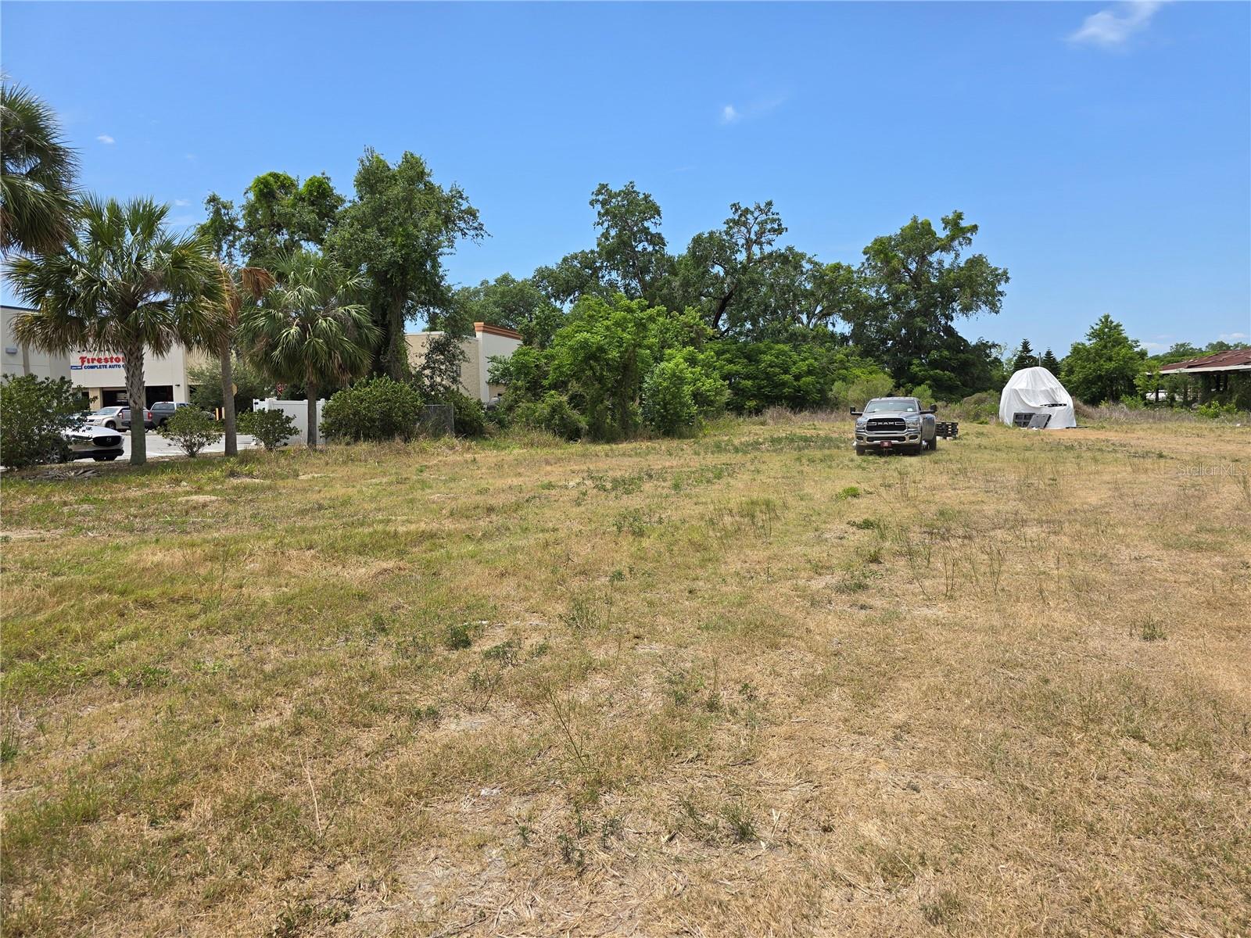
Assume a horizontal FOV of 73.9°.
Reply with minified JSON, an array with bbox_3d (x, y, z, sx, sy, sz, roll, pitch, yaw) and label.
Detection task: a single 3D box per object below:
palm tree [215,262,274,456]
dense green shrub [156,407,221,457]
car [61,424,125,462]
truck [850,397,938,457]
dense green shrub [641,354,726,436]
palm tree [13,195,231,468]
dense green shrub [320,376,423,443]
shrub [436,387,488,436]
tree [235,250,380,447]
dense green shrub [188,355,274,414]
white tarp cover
[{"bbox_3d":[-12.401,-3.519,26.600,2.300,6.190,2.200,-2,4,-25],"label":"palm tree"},{"bbox_3d":[-13.650,-1.154,26.000,1.800,1.570,1.750,-3,5,-28],"label":"dense green shrub"},{"bbox_3d":[-17.350,-0.950,24.950,4.600,1.480,1.820,1,4,14],"label":"car"},{"bbox_3d":[9.420,-1.541,29.000,2.500,1.980,6.500,1,4,23],"label":"truck"},{"bbox_3d":[3.008,-3.792,43.000,4.200,4.300,3.900,0,4,4],"label":"dense green shrub"},{"bbox_3d":[-13.751,-3.773,22.600,5.100,7.310,4.900,-3,5,-31],"label":"palm tree"},{"bbox_3d":[-10.852,-2.546,35.500,4.200,2.880,3.600,-2,4,-17],"label":"dense green shrub"},{"bbox_3d":[-8.370,-2.848,42.500,2.600,2.550,2.400,-1,4,-11],"label":"shrub"},{"bbox_3d":[-12.324,-4.681,32.300,5.000,7.690,4.800,-2,4,-21],"label":"tree"},{"bbox_3d":[-27.517,-5.524,58.000,5.300,4.840,4.800,-2,5,-25],"label":"dense green shrub"},{"bbox_3d":[26.266,-4.534,53.000,4.400,3.960,4.200,2,5,26],"label":"white tarp cover"}]

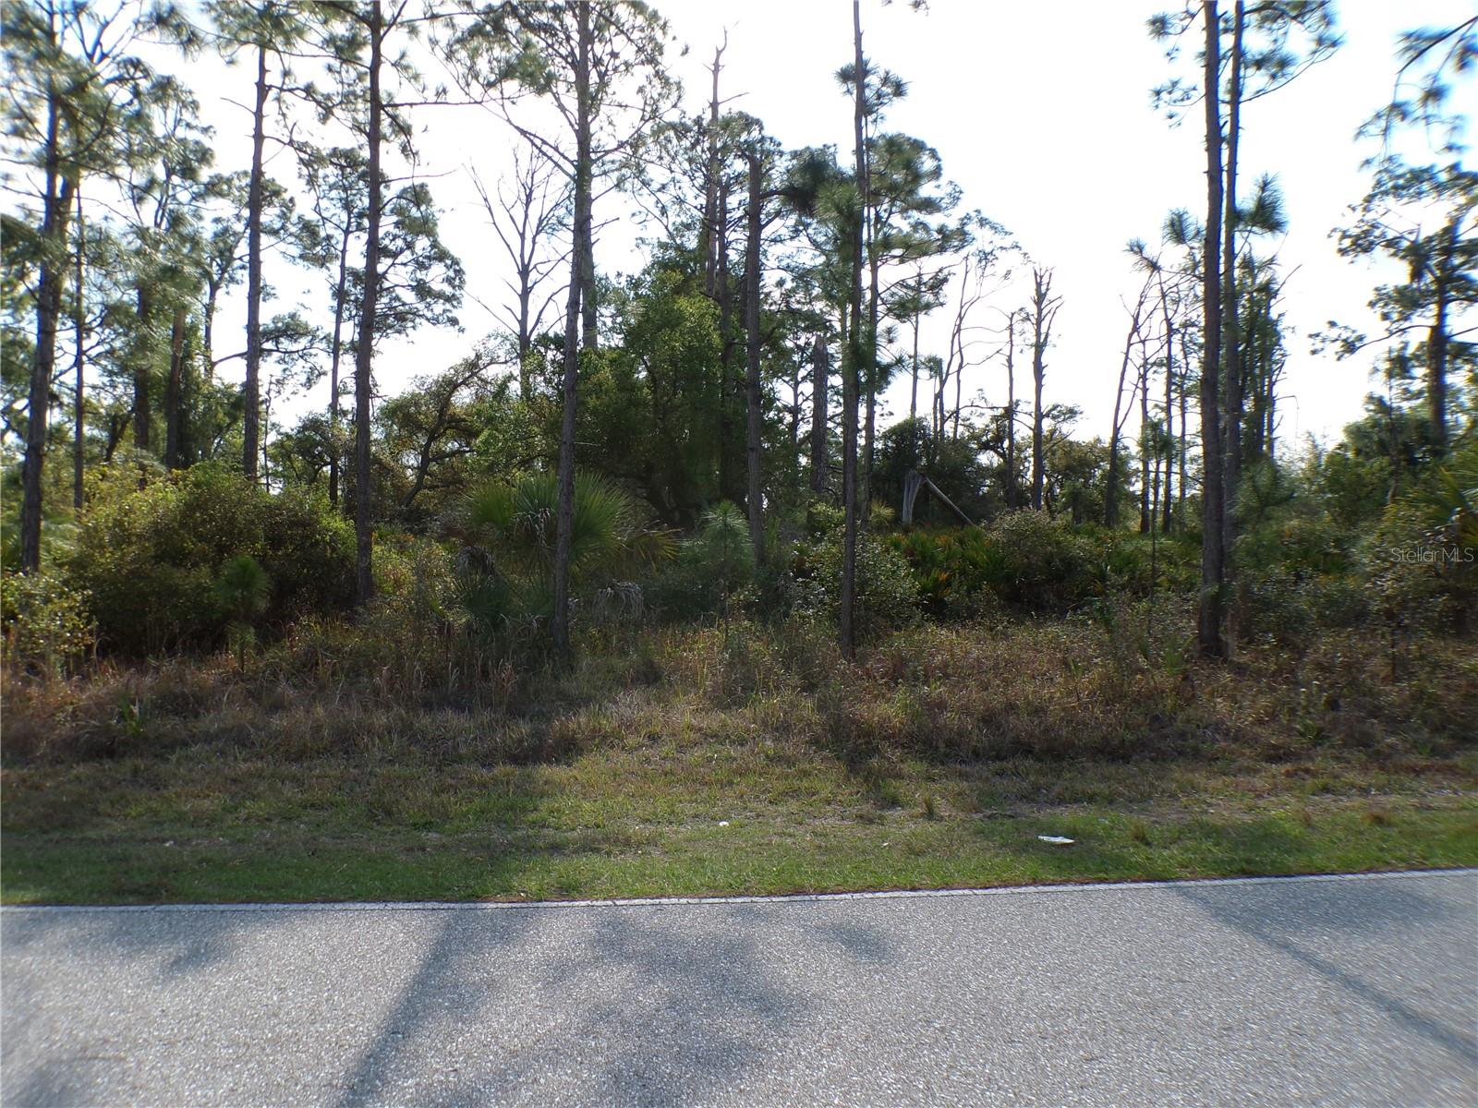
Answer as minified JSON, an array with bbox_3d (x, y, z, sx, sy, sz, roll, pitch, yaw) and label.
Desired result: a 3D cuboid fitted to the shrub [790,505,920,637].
[{"bbox_3d":[1.642,0.294,14.500,1.800,1.900,1.700,0,1,0],"label":"shrub"}]

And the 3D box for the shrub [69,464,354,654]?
[{"bbox_3d":[-7.098,0.093,13.800,3.600,2.550,2.800,0,1,0],"label":"shrub"}]

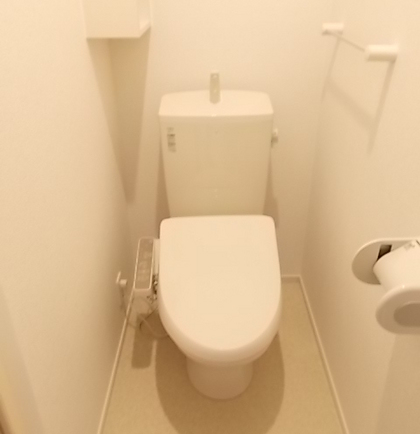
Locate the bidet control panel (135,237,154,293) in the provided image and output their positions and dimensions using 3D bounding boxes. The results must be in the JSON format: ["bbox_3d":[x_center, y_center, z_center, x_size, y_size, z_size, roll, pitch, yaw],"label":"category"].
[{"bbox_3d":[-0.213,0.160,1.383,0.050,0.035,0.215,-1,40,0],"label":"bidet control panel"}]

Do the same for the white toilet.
[{"bbox_3d":[0.024,0.126,1.387,0.390,0.870,0.790,-1,30,0],"label":"white toilet"}]

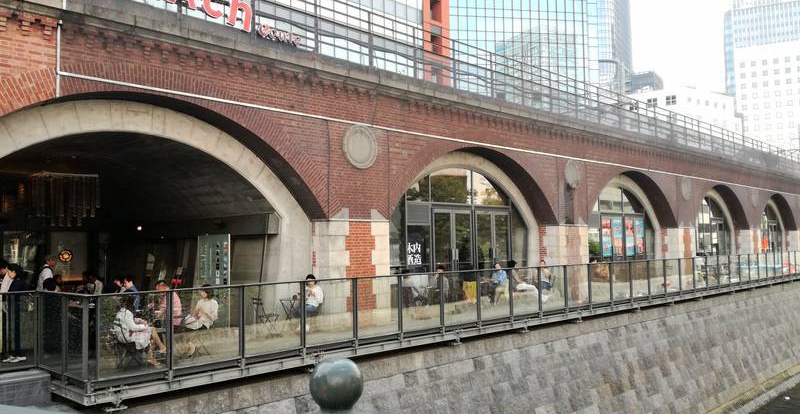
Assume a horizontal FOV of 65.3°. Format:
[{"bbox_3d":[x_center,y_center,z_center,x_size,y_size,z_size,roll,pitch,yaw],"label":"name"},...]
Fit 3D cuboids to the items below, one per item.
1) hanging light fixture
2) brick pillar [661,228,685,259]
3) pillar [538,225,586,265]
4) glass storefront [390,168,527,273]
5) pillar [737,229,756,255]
[{"bbox_3d":[-7.505,-0.138,13.953,1.050,1.150,1.000,2,-5,-44],"label":"hanging light fixture"},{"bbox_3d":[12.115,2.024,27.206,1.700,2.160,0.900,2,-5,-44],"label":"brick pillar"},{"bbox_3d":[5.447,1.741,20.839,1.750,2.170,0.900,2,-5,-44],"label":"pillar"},{"bbox_3d":[1.781,0.769,18.238,6.400,3.820,0.300,2,-5,-44],"label":"glass storefront"},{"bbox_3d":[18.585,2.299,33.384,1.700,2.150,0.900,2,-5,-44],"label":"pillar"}]

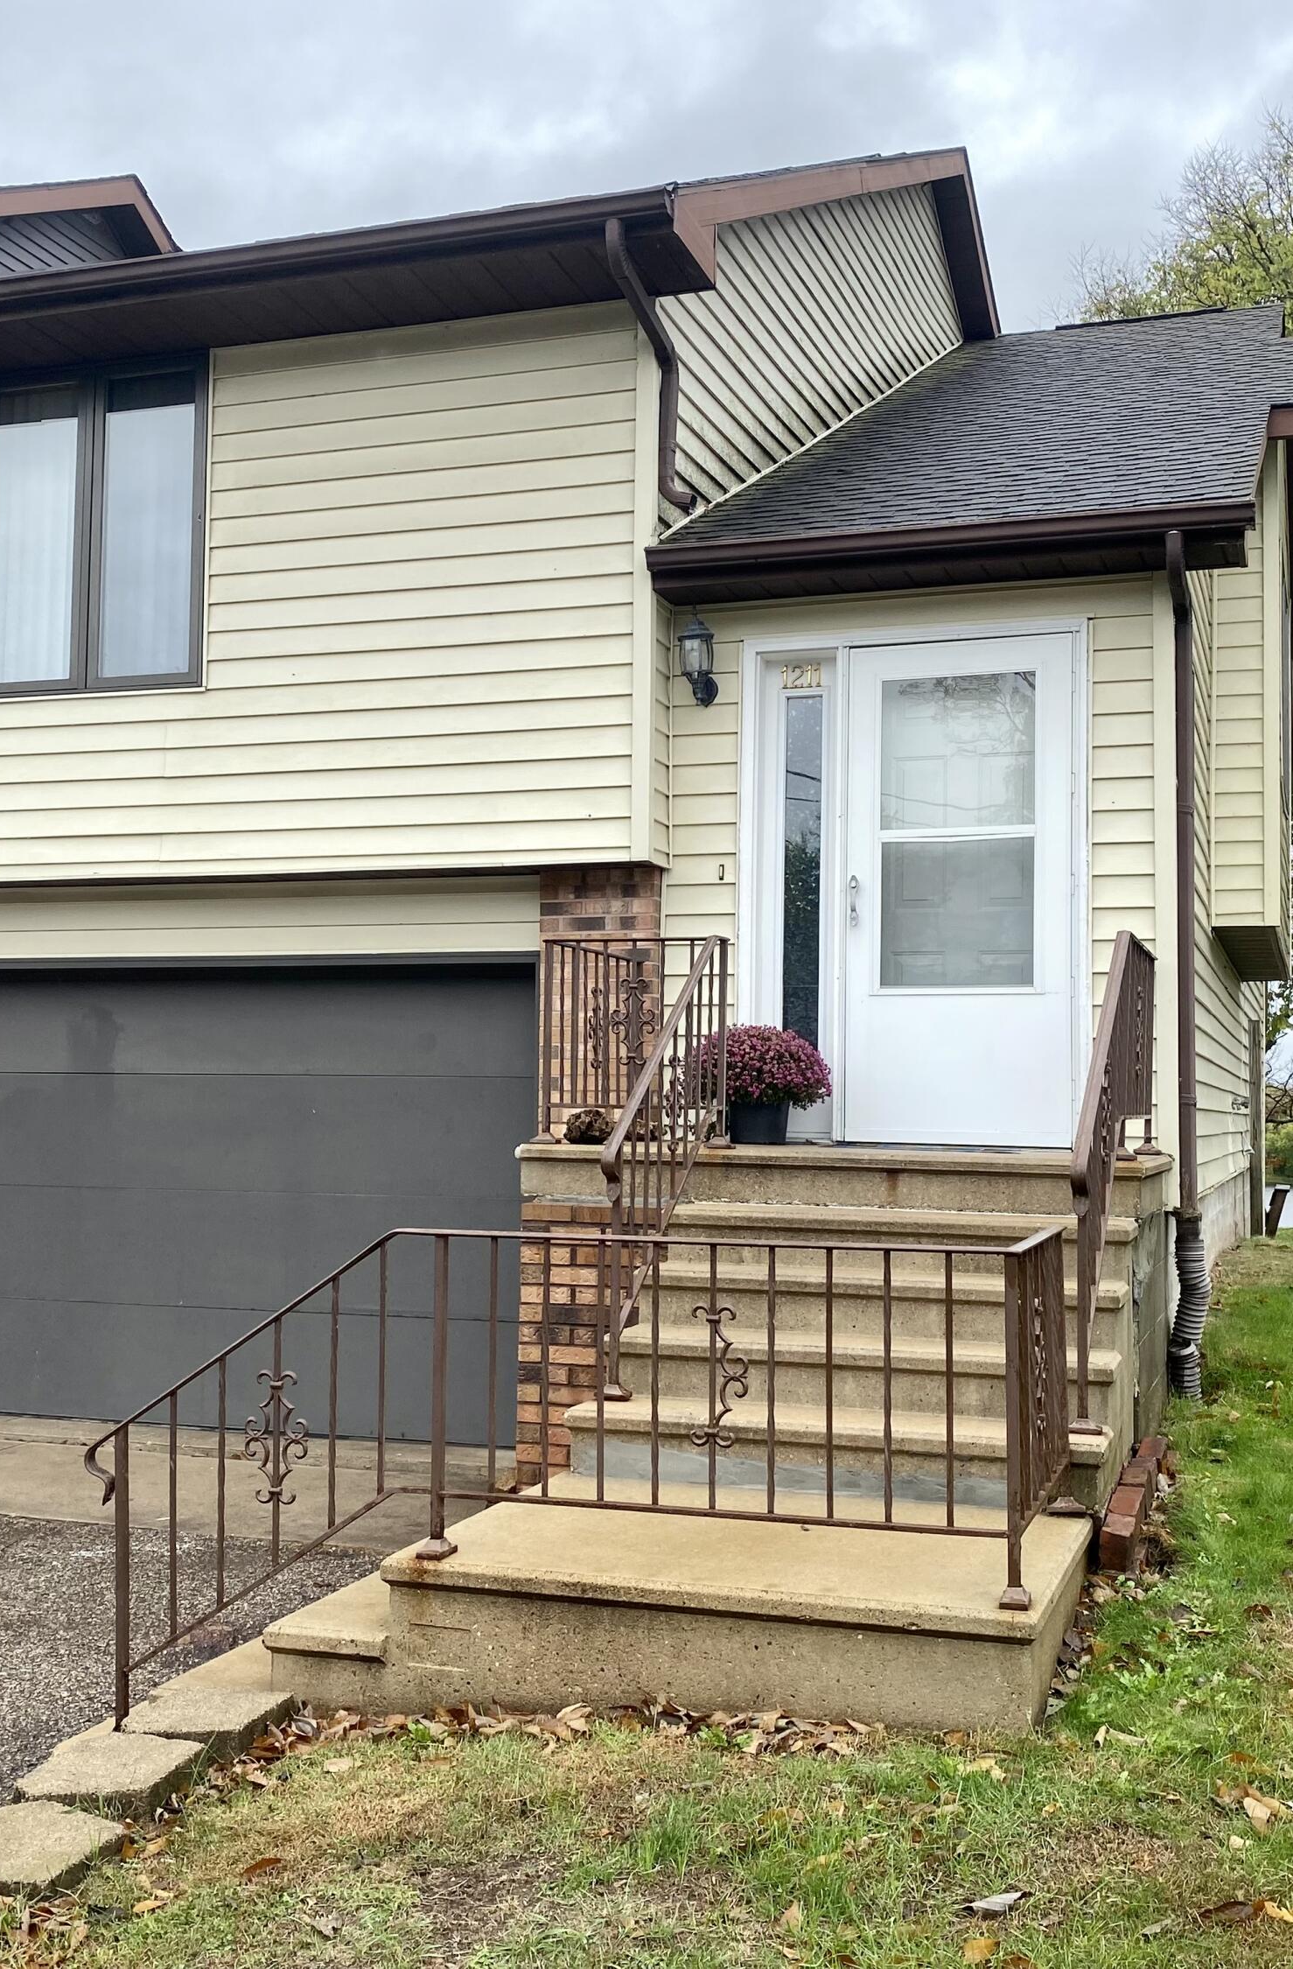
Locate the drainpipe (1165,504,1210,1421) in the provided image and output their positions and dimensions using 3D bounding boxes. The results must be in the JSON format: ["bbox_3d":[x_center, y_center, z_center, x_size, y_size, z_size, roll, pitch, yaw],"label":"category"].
[{"bbox_3d":[2.029,-0.034,7.424,0.150,3.260,0.750,0,-4,17],"label":"drainpipe"}]

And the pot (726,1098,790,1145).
[{"bbox_3d":[0.445,0.533,7.752,0.235,0.200,0.235,0,-4,17],"label":"pot"}]

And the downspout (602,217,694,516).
[{"bbox_3d":[0.015,-2.448,7.834,0.190,0.940,0.840,0,-4,17],"label":"downspout"}]

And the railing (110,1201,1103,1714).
[{"bbox_3d":[-0.157,1.262,5.243,2.440,1.260,1.070,0,-4,17],"label":"railing"}]

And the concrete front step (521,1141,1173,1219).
[{"bbox_3d":[0.778,0.720,7.389,2.218,0.165,1.230,0,-4,17],"label":"concrete front step"}]

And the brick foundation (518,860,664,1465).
[{"bbox_3d":[-0.175,0.700,7.746,0.960,2.440,1.260,0,-4,17],"label":"brick foundation"}]

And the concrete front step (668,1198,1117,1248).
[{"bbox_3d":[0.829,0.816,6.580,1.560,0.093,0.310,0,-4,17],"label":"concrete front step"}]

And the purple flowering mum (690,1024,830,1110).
[{"bbox_3d":[0.449,0.327,7.764,0.550,0.339,0.528,0,-4,17],"label":"purple flowering mum"}]

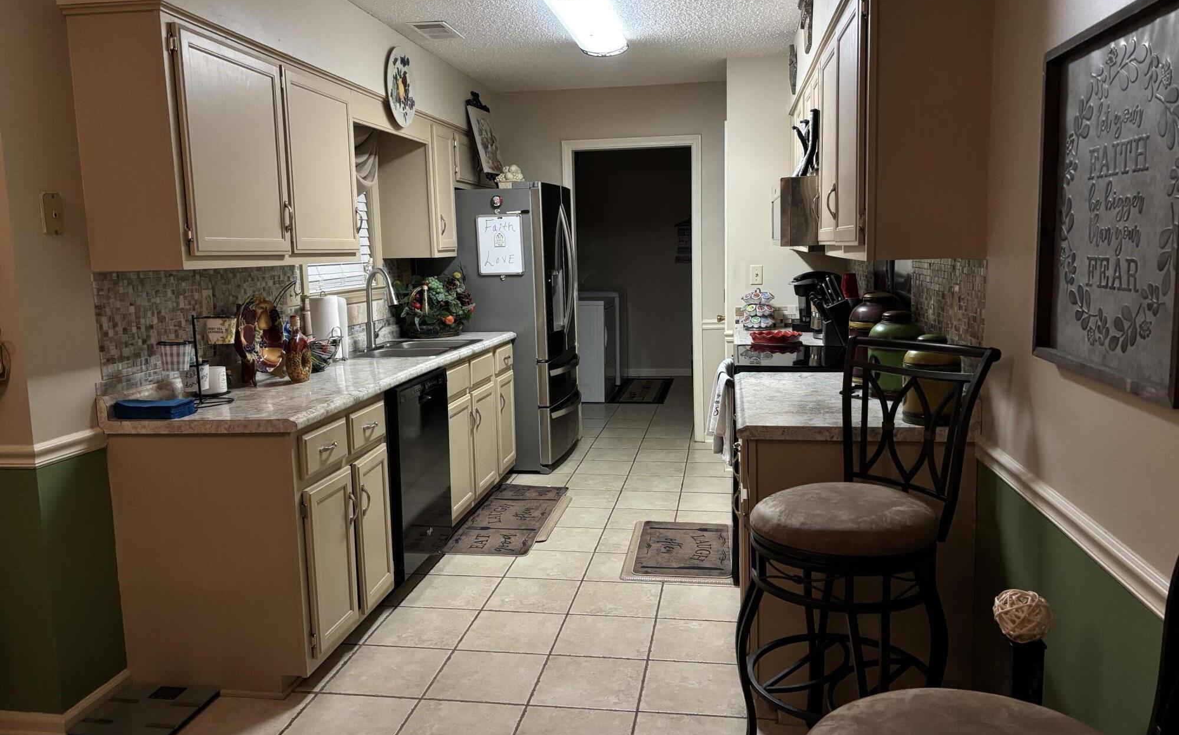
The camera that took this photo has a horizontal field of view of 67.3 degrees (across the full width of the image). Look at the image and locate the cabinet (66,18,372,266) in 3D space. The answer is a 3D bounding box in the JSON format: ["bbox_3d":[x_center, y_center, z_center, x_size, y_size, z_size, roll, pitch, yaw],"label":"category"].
[{"bbox_3d":[-1.286,-0.755,3.274,0.335,0.760,1.265,0,8,9],"label":"cabinet"}]

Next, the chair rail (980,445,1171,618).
[{"bbox_3d":[0.947,0.293,1.834,0.027,0.066,1.080,0,8,9],"label":"chair rail"}]

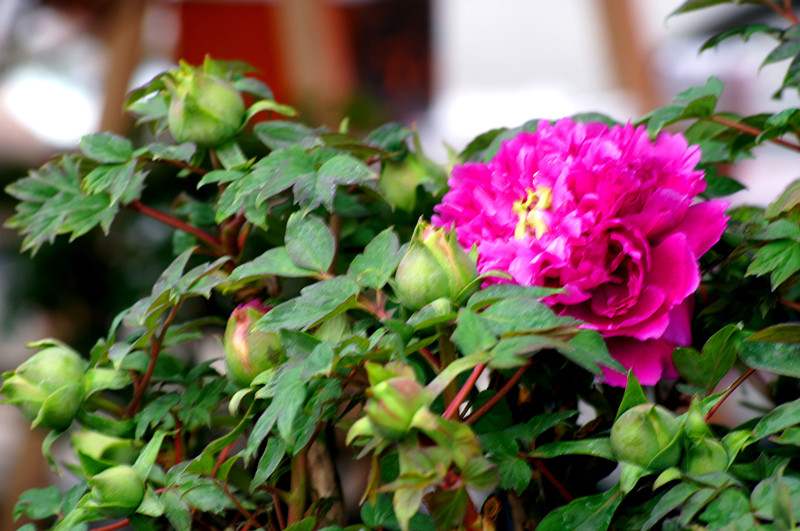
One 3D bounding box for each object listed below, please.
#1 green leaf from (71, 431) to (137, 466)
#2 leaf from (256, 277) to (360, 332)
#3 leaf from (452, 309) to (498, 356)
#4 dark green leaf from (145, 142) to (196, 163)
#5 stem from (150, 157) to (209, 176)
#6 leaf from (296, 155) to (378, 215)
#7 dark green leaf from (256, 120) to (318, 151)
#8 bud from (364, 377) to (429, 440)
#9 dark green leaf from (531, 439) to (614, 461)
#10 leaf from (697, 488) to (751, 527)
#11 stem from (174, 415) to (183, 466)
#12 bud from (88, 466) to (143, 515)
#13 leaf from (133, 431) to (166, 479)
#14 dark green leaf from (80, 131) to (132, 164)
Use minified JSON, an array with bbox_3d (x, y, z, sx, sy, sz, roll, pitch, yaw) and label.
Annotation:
[{"bbox_3d":[-0.158,0.098,2.140,0.032,0.026,0.026,32,6,-18],"label":"green leaf"},{"bbox_3d":[-0.047,0.020,2.030,0.053,0.009,0.024,-21,39,-8],"label":"leaf"},{"bbox_3d":[0.038,0.034,2.020,0.022,0.026,0.007,-21,-15,-2],"label":"leaf"},{"bbox_3d":[-0.121,-0.059,2.100,0.025,0.006,0.020,-9,31,-15],"label":"dark green leaf"},{"bbox_3d":[-0.117,-0.052,2.110,0.032,0.004,0.004,16,-29,9],"label":"stem"},{"bbox_3d":[-0.034,-0.043,2.110,0.045,0.014,0.036,25,47,26],"label":"leaf"},{"bbox_3d":[-0.060,-0.069,2.140,0.035,0.014,0.022,0,8,0],"label":"dark green leaf"},{"bbox_3d":[-0.002,0.072,2.020,0.032,0.032,0.031,9,17,0],"label":"bud"},{"bbox_3d":[0.090,0.096,2.080,0.046,0.010,0.016,0,8,0],"label":"dark green leaf"},{"bbox_3d":[0.166,0.124,2.050,0.027,0.007,0.022,-11,43,-4],"label":"leaf"},{"bbox_3d":[-0.115,0.091,2.080,0.004,0.027,0.004,0,8,0],"label":"stem"},{"bbox_3d":[-0.146,0.116,2.060,0.028,0.025,0.025,31,6,-27],"label":"bud"},{"bbox_3d":[-0.129,0.099,2.070,0.011,0.028,0.006,17,-7,37],"label":"leaf"},{"bbox_3d":[-0.160,-0.064,2.170,0.030,0.007,0.023,14,43,-15],"label":"dark green leaf"}]

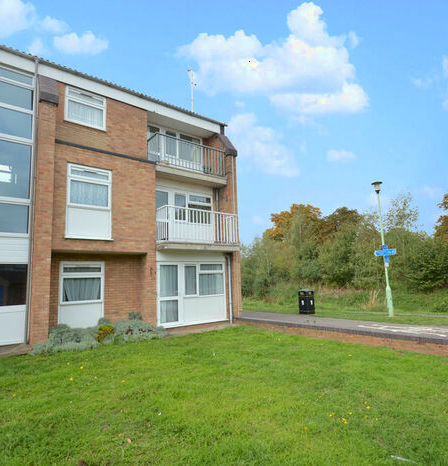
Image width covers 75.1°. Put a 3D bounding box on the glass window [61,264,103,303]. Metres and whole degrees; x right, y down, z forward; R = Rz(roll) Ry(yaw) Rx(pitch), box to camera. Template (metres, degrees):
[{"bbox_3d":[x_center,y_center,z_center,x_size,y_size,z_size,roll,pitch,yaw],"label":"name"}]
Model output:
[{"bbox_3d":[-3.953,1.400,8.168,1.139,1.135,0.100,4,-9,-38],"label":"glass window"}]

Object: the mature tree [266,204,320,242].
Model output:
[{"bbox_3d":[8.017,1.163,33.410,6.800,9.288,6.800,-2,-7,0],"label":"mature tree"}]

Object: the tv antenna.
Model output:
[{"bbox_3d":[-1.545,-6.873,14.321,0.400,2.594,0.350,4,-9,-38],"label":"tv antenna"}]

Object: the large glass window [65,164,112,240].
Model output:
[{"bbox_3d":[-3.681,-0.822,8.021,1.169,2.006,0.100,4,-9,-38],"label":"large glass window"}]

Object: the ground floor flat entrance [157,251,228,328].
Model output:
[{"bbox_3d":[-0.971,1.833,9.833,2.772,2.386,0.150,4,-9,-38],"label":"ground floor flat entrance"}]

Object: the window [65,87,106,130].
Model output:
[{"bbox_3d":[-4.225,-3.794,8.941,1.150,1.080,0.100,4,-9,-38],"label":"window"}]

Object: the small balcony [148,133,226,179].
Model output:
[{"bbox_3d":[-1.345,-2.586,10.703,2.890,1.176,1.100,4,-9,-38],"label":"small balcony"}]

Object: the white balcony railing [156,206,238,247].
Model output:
[{"bbox_3d":[-0.786,-0.156,9.784,2.839,1.105,0.600,4,-9,-38],"label":"white balcony railing"}]

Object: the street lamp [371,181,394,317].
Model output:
[{"bbox_3d":[6.007,0.524,10.912,0.450,5.062,0.450,-6,-8,28],"label":"street lamp"}]

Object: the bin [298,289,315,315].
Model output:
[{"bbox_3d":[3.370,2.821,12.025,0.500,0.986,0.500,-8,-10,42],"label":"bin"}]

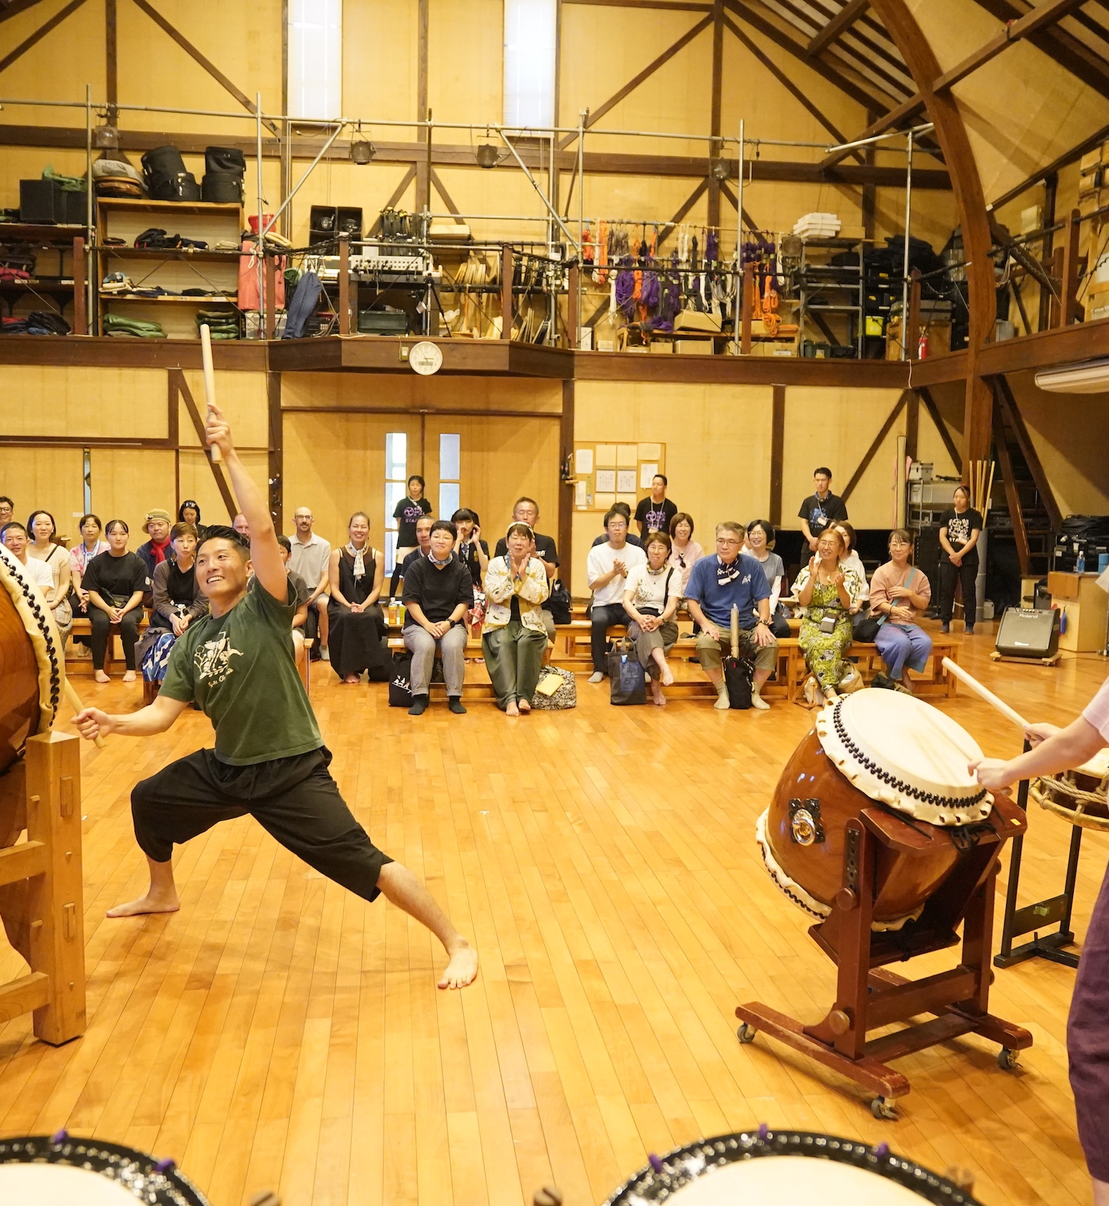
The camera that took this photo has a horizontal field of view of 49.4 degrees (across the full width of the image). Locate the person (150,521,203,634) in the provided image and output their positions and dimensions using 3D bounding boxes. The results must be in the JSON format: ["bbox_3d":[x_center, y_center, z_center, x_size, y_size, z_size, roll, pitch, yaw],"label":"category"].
[{"bbox_3d":[-2.501,0.078,8.104,0.460,1.231,0.680,0,6,-7],"label":"person"}]

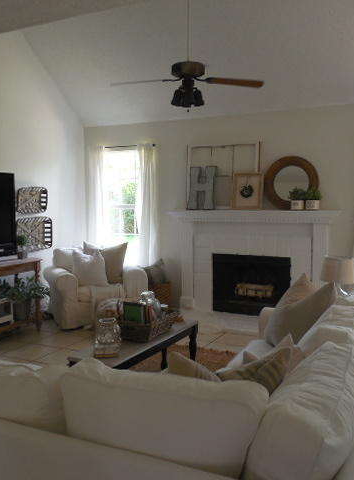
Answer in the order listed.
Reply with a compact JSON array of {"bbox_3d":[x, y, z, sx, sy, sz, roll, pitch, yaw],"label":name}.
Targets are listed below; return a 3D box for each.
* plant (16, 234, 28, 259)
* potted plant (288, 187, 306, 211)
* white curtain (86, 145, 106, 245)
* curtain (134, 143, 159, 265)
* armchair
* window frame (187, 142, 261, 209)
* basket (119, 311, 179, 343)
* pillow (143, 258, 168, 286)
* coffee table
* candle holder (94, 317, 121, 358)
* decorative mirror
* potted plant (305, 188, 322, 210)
[{"bbox_3d":[-1.812,0.079,5.363,0.130,0.290,0.130,2,6,28],"label":"plant"},{"bbox_3d":[1.336,-0.456,5.139,0.175,0.245,0.160,2,5,28],"label":"potted plant"},{"bbox_3d":[-1.128,-0.212,6.534,0.360,2.180,0.130,2,5,28],"label":"white curtain"},{"bbox_3d":[-0.397,-0.164,6.185,0.370,2.190,0.100,2,6,28],"label":"curtain"},{"bbox_3d":[-1.075,0.543,5.848,1.080,0.860,0.860,-4,6,-29],"label":"armchair"},{"bbox_3d":[0.550,-0.775,5.617,0.950,0.820,0.050,2,0,28],"label":"window frame"},{"bbox_3d":[-0.214,0.634,3.485,0.280,0.140,0.480,2,5,28],"label":"basket"},{"bbox_3d":[-0.299,0.443,6.008,0.380,0.360,0.140,-10,-8,20],"label":"pillow"},{"bbox_3d":[-0.275,0.946,3.411,0.400,0.460,1.170,2,6,28],"label":"coffee table"},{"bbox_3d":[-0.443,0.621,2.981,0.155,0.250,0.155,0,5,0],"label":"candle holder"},{"bbox_3d":[1.293,-0.645,5.236,0.600,0.600,0.050,2,-2,28],"label":"decorative mirror"},{"bbox_3d":[1.496,-0.445,5.056,0.165,0.235,0.155,2,5,28],"label":"potted plant"}]

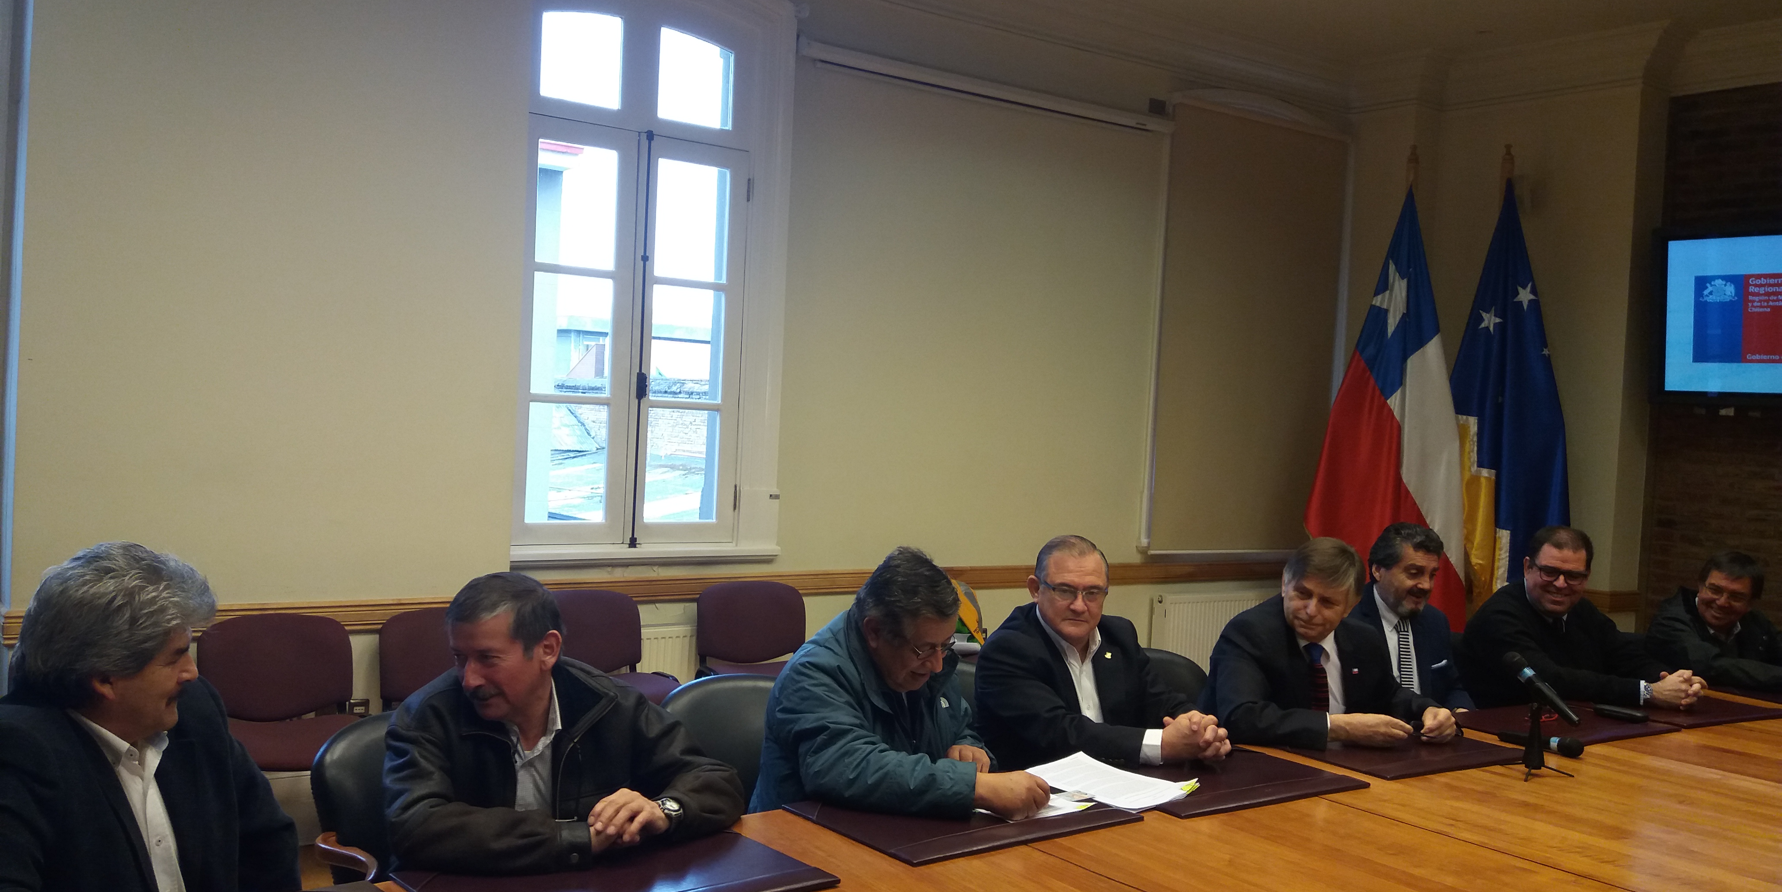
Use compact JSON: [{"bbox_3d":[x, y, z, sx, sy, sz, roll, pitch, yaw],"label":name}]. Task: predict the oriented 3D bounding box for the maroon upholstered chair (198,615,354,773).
[{"bbox_3d":[-1.763,0.919,4.227,0.530,0.810,0.560,2,2,-35],"label":"maroon upholstered chair"}]

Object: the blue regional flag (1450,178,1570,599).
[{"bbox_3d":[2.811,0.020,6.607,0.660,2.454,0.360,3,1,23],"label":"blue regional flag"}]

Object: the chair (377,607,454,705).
[{"bbox_3d":[-1.321,0.934,4.565,0.530,0.810,0.560,2,2,-35],"label":"chair"}]

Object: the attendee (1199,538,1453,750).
[{"bbox_3d":[1.000,0.846,3.687,0.570,1.260,0.700,2,2,-35],"label":"attendee"}]

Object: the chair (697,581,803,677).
[{"bbox_3d":[-0.457,0.953,5.617,0.530,0.810,0.560,2,2,-35],"label":"chair"}]

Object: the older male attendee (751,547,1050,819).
[{"bbox_3d":[-0.030,0.816,2.945,0.560,1.250,0.700,2,2,-35],"label":"older male attendee"}]

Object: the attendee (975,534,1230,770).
[{"bbox_3d":[0.426,0.831,3.304,0.560,1.250,0.660,2,2,-35],"label":"attendee"}]

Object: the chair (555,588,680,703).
[{"bbox_3d":[-1.029,0.935,5.138,0.530,0.810,0.560,2,2,-35],"label":"chair"}]

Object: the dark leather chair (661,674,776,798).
[{"bbox_3d":[-0.152,0.975,3.162,0.600,0.910,0.620,2,2,-35],"label":"dark leather chair"}]

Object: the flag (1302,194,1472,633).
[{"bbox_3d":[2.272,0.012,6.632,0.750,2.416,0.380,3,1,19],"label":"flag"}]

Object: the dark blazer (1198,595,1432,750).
[{"bbox_3d":[1.003,0.685,3.691,0.560,0.580,0.520,2,2,-35],"label":"dark blazer"}]

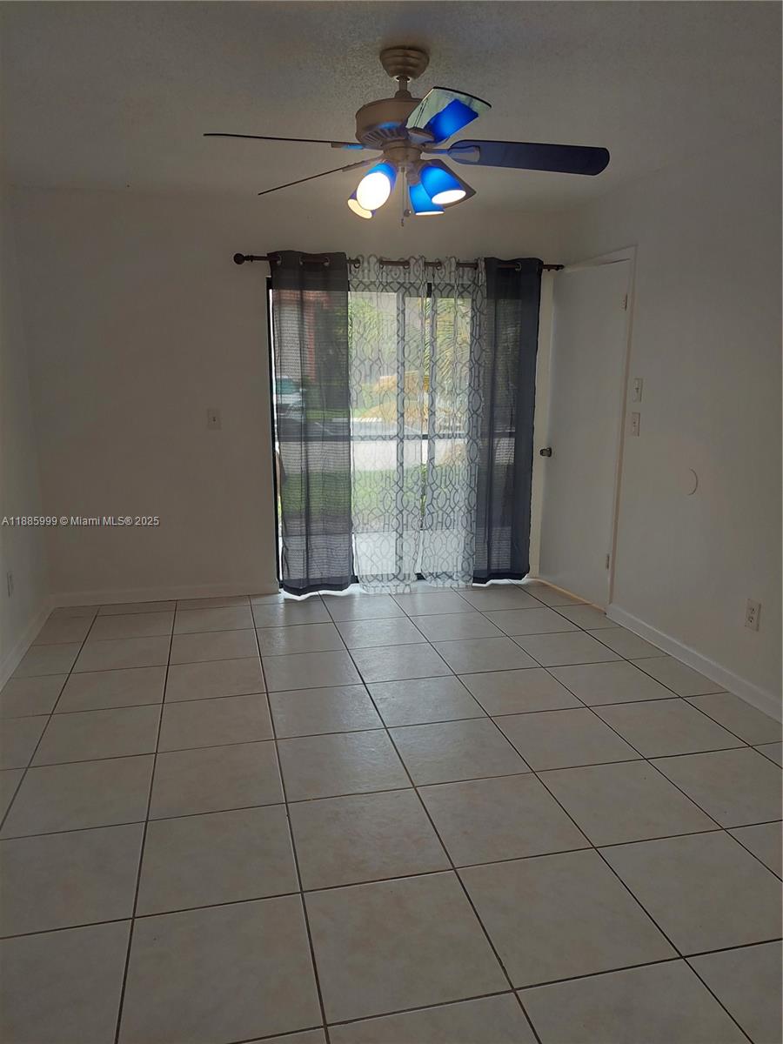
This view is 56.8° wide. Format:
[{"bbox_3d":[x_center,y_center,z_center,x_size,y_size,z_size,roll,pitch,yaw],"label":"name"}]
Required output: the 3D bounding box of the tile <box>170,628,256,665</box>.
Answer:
[{"bbox_3d":[-0.935,0.664,3.857,0.446,0.010,0.441,-2,12,-13],"label":"tile"}]

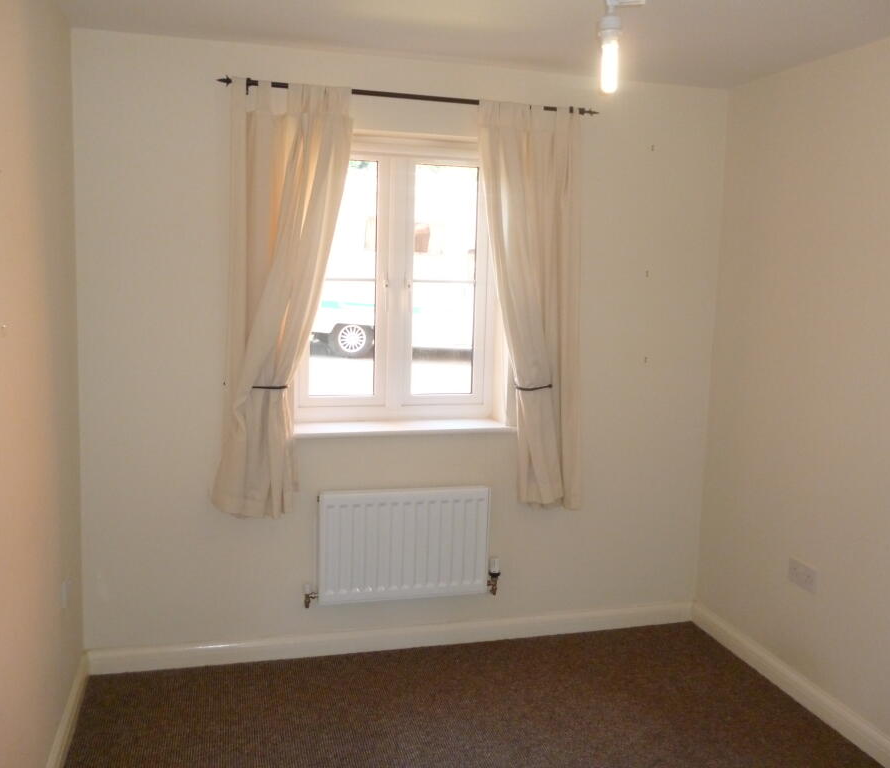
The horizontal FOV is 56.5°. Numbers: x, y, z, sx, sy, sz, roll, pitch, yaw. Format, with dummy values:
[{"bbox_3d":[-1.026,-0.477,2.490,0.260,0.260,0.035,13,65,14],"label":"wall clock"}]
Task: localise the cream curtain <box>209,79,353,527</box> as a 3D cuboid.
[{"bbox_3d":[-0.605,-0.283,3.059,0.501,1.601,0.130,0,8,-15],"label":"cream curtain"}]

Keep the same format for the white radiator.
[{"bbox_3d":[-0.163,0.637,3.332,0.695,0.449,0.085,0,8,-15],"label":"white radiator"}]

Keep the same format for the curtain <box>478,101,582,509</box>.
[{"bbox_3d":[0.338,-0.276,3.317,0.488,1.625,0.125,0,8,-15],"label":"curtain"}]

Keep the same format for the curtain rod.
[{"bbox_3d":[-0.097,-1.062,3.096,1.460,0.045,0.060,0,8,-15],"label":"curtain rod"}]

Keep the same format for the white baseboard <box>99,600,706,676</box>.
[{"bbox_3d":[-0.110,1.048,3.455,2.560,0.094,0.018,0,8,-15],"label":"white baseboard"}]

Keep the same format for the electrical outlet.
[{"bbox_3d":[1.326,0.717,3.086,0.012,0.087,0.147,0,8,-15],"label":"electrical outlet"}]

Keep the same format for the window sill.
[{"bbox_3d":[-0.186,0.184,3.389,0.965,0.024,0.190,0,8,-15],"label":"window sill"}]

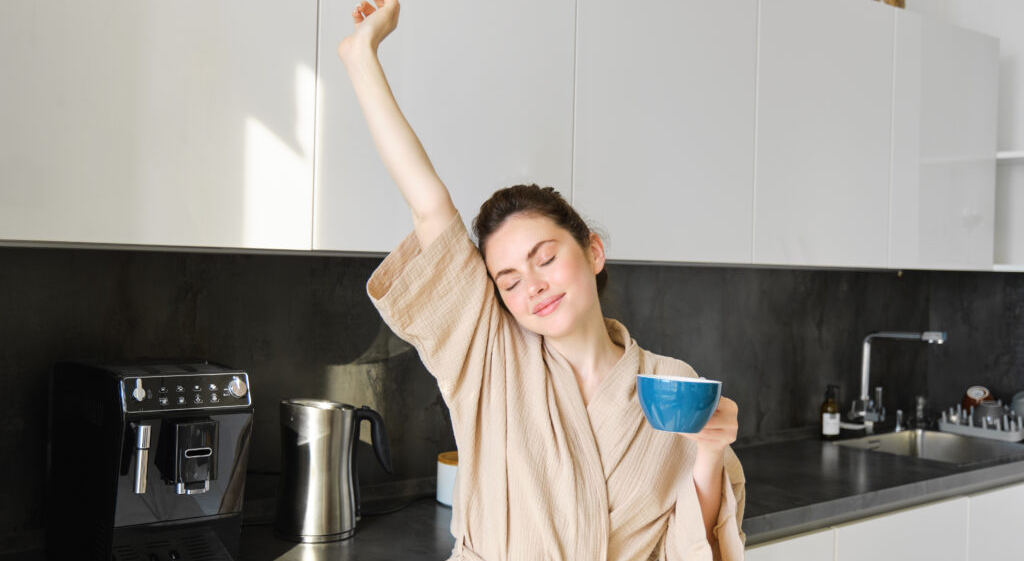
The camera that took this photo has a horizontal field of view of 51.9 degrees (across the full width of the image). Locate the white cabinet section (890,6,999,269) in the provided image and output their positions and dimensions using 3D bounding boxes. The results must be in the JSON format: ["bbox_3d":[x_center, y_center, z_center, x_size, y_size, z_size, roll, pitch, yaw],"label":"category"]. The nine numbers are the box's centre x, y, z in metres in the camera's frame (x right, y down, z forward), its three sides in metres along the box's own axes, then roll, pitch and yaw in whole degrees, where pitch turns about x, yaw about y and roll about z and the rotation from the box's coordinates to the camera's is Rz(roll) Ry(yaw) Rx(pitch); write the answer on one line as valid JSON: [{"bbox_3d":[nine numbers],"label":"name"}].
[{"bbox_3d":[1.196,-0.400,3.258,0.595,0.728,0.320,1,1,-39],"label":"white cabinet section"}]

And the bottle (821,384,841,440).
[{"bbox_3d":[0.990,0.407,3.259,0.059,0.170,0.062,1,1,-41],"label":"bottle"}]

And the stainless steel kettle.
[{"bbox_3d":[-0.337,0.354,2.004,0.222,0.246,0.154,1,1,-19],"label":"stainless steel kettle"}]

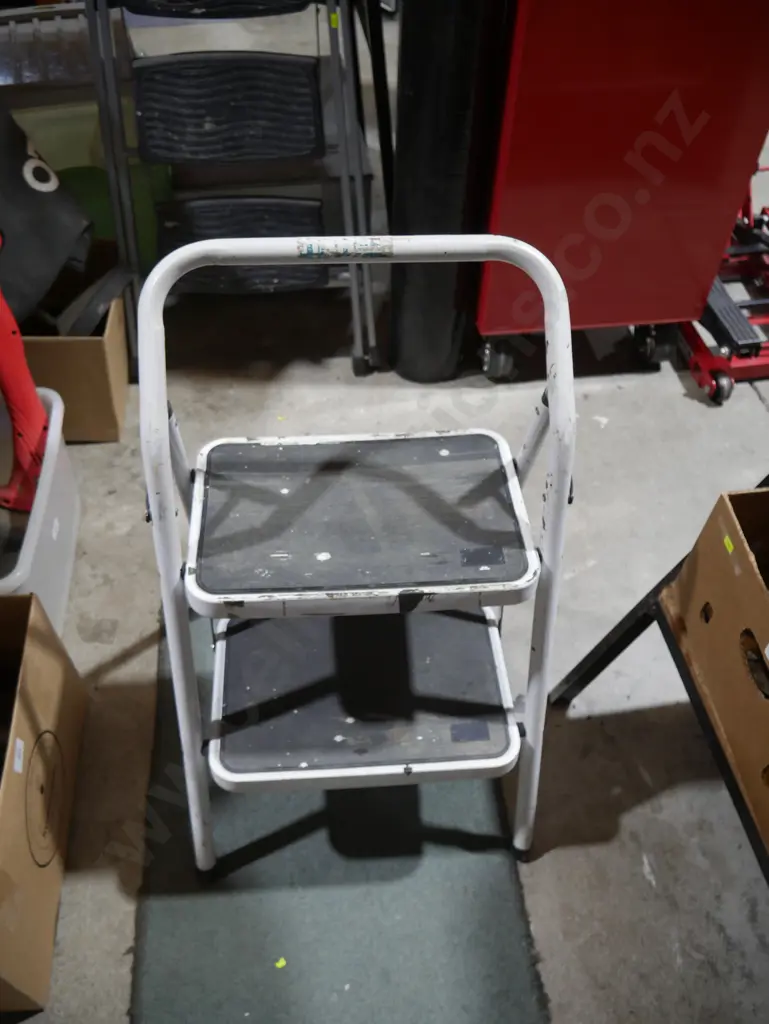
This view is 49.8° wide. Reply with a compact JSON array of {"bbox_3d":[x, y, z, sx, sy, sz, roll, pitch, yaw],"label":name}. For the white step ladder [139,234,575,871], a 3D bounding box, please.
[{"bbox_3d":[-0.029,0.067,0.978,0.442,0.694,0.476,-2,47,-4],"label":"white step ladder"}]

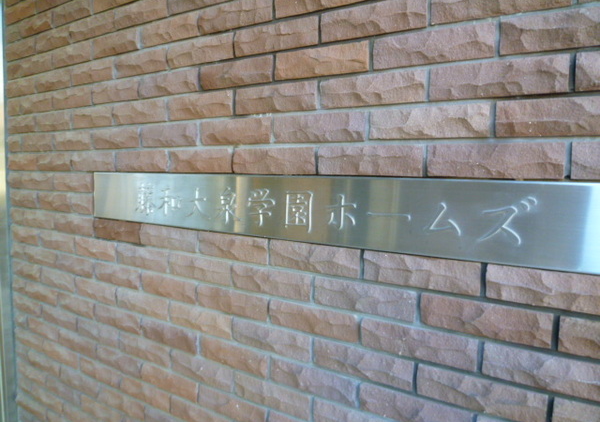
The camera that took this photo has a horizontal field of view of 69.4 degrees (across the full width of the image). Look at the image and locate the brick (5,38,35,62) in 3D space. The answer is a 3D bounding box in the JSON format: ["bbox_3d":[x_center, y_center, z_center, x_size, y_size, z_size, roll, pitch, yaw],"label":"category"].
[{"bbox_3d":[-1.012,-0.592,1.615,0.225,0.060,0.060,4,5,32],"label":"brick"}]

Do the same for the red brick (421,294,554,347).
[{"bbox_3d":[0.340,0.189,0.795,0.225,0.060,0.060,4,5,32],"label":"red brick"}]

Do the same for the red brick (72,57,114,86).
[{"bbox_3d":[-0.642,-0.435,1.388,0.225,0.060,0.060,4,5,32],"label":"red brick"}]

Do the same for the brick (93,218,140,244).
[{"bbox_3d":[-0.546,0.060,1.354,0.225,0.060,0.060,4,5,32],"label":"brick"}]

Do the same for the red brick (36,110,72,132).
[{"bbox_3d":[-0.830,-0.308,1.515,0.225,0.060,0.060,4,5,32],"label":"red brick"}]

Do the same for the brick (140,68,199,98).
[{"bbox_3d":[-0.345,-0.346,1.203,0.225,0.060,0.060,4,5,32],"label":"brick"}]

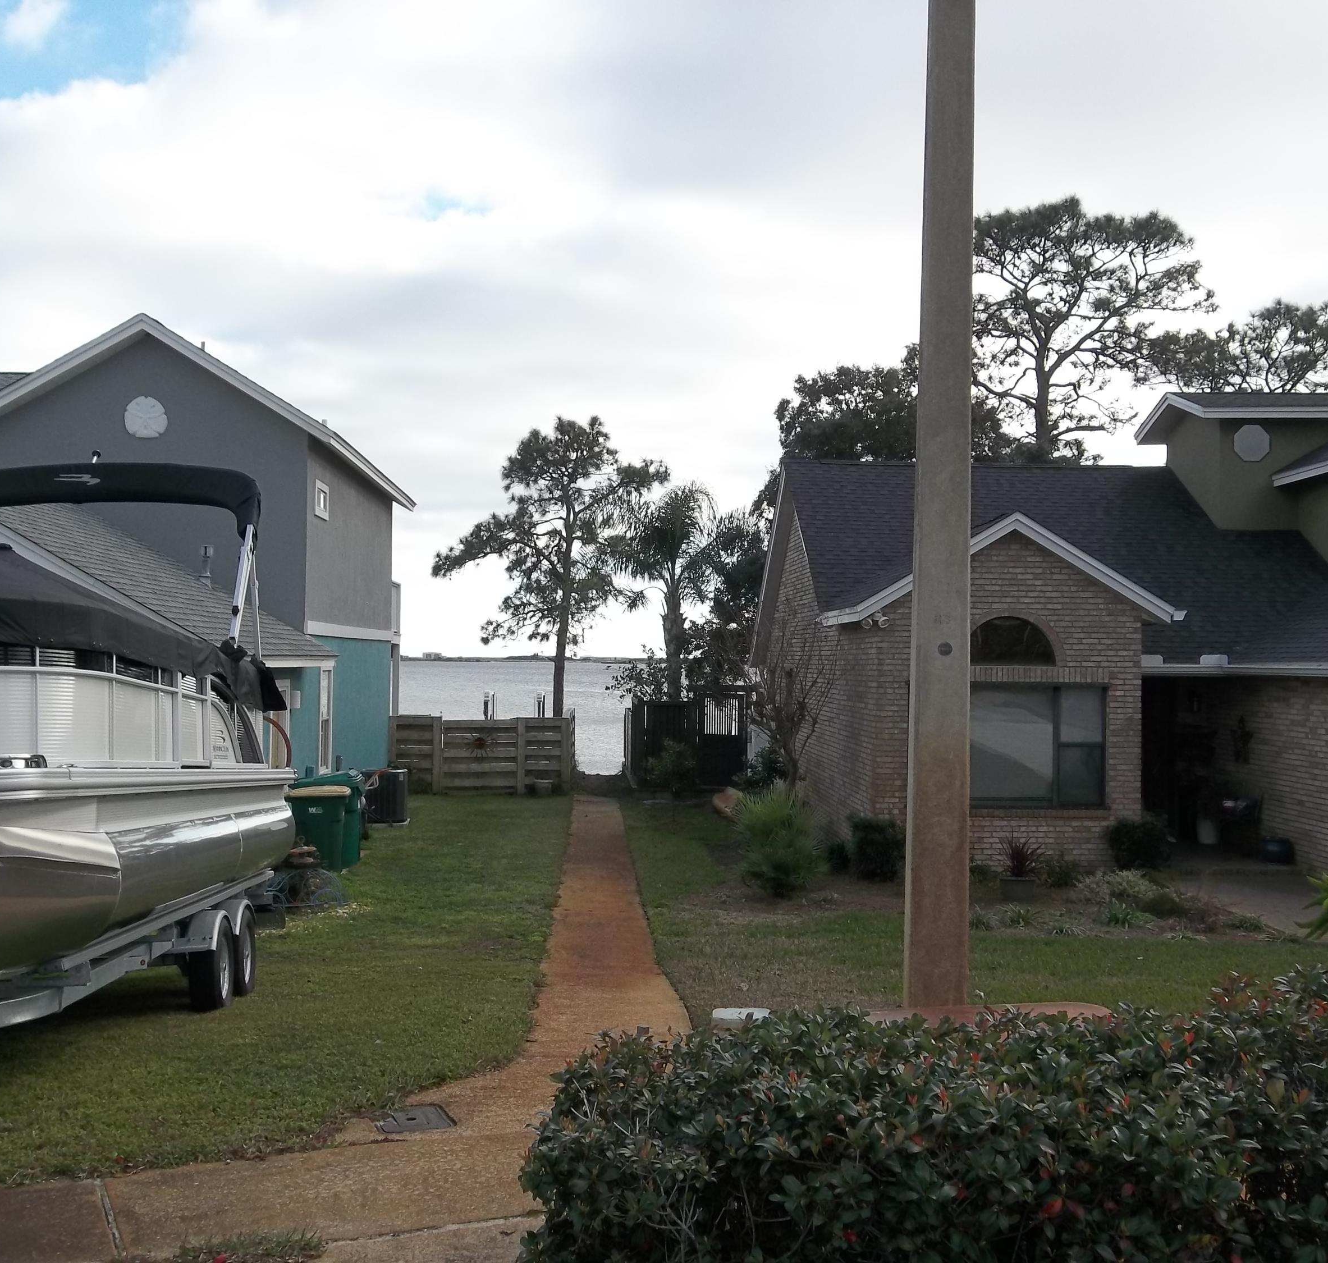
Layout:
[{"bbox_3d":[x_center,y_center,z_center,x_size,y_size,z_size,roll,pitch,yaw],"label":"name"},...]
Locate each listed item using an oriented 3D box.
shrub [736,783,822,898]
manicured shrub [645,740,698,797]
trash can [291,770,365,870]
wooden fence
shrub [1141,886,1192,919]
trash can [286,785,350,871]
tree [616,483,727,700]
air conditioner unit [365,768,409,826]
[{"bbox_3d":[1.205,2.183,16.300,0.970,1.200,0.950,0,-1,-3],"label":"shrub"},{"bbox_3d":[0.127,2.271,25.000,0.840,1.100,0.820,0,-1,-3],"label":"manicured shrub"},{"bbox_3d":[-4.110,2.275,19.000,0.820,1.130,0.710,0,-1,-3],"label":"trash can"},{"bbox_3d":[-3.604,2.415,30.900,3.680,1.540,0.160,0,-1,-3],"label":"wooden fence"},{"bbox_3d":[4.862,2.629,15.100,0.500,0.330,0.480,0,-1,-3],"label":"shrub"},{"bbox_3d":[-4.015,2.300,18.050,0.670,1.020,0.610,0,-1,-3],"label":"trash can"},{"bbox_3d":[0.174,-0.079,37.500,3.200,6.900,3.200,0,-1,-3],"label":"tree"},{"bbox_3d":[-4.420,2.600,24.650,0.780,0.820,0.780,0,-1,-3],"label":"air conditioner unit"}]

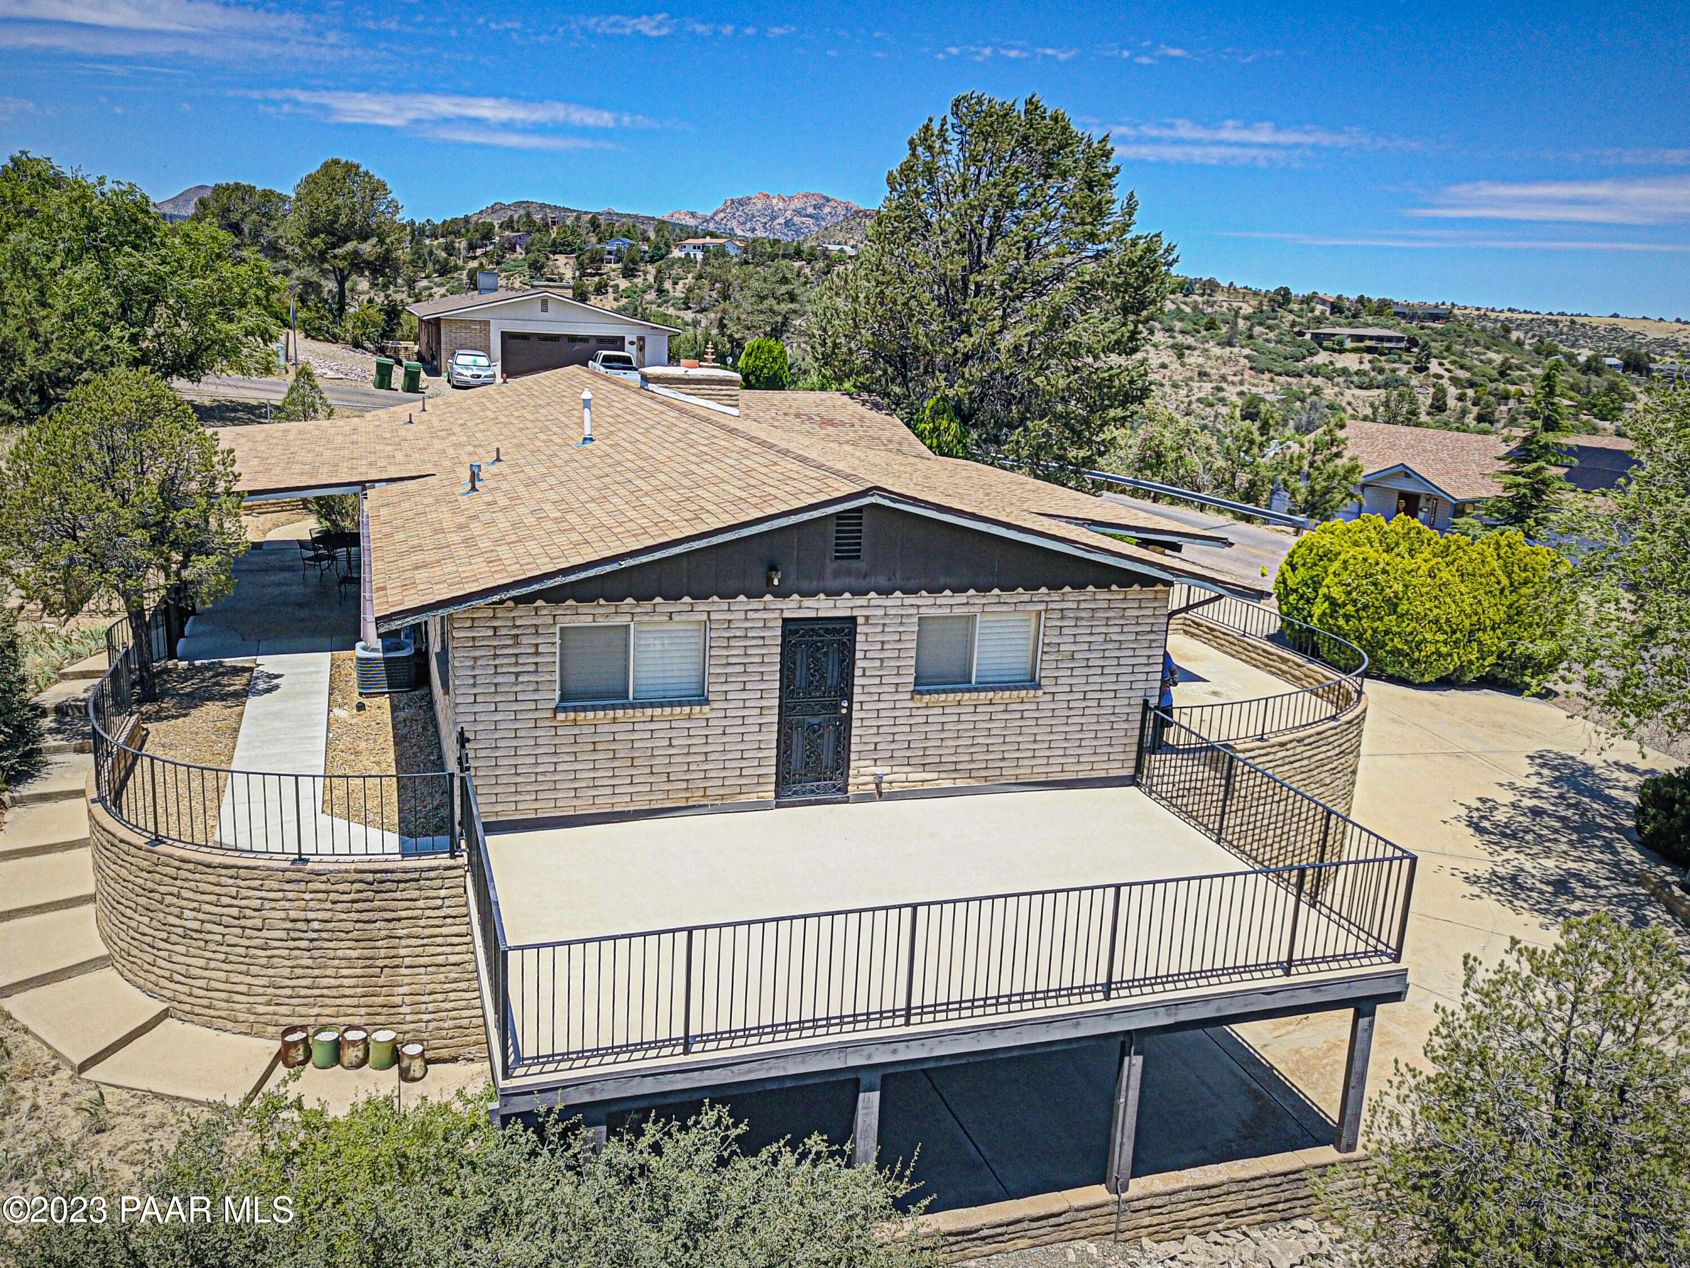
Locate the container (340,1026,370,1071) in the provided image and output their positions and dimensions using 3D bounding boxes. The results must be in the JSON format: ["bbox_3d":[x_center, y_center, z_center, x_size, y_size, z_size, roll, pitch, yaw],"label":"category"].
[{"bbox_3d":[-4.671,3.947,12.103,0.238,0.313,0.238,-2,15,-19],"label":"container"}]

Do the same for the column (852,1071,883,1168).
[{"bbox_3d":[0.161,4.345,10.570,0.185,1.540,0.120,-2,15,-18],"label":"column"}]

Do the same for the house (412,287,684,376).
[{"bbox_3d":[-14.700,-14.520,61.200,11.600,3.950,8.500,-3,15,-20],"label":"house"}]

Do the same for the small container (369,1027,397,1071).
[{"bbox_3d":[-4.404,3.963,12.121,0.241,0.300,0.241,-2,15,-19],"label":"small container"}]

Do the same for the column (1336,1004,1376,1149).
[{"bbox_3d":[4.870,4.235,12.120,0.185,1.580,0.120,-2,15,-18],"label":"column"}]

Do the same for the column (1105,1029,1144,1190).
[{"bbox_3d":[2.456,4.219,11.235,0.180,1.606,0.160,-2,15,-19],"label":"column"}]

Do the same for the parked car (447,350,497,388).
[{"bbox_3d":[-15.130,-10.709,51.350,1.800,1.450,4.600,-3,15,-20],"label":"parked car"}]

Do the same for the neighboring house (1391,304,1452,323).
[{"bbox_3d":[158.909,-88.173,350.000,16.000,4.800,10.000,6,14,11],"label":"neighboring house"}]

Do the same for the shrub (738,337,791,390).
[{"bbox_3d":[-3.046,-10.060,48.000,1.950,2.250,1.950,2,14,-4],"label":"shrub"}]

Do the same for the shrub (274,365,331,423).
[{"bbox_3d":[-14.500,-6.414,34.000,1.500,1.650,1.500,3,14,0],"label":"shrub"}]

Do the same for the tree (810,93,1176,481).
[{"bbox_3d":[4.250,-9.687,37.000,10.500,11.700,10.000,3,14,0],"label":"tree"}]

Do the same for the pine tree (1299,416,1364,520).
[{"bbox_3d":[16.628,-5.520,43.500,2.500,4.000,2.400,8,15,20],"label":"pine tree"}]

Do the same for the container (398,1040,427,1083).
[{"bbox_3d":[-4.096,4.069,12.062,0.241,0.295,0.241,-2,15,-19],"label":"container"}]

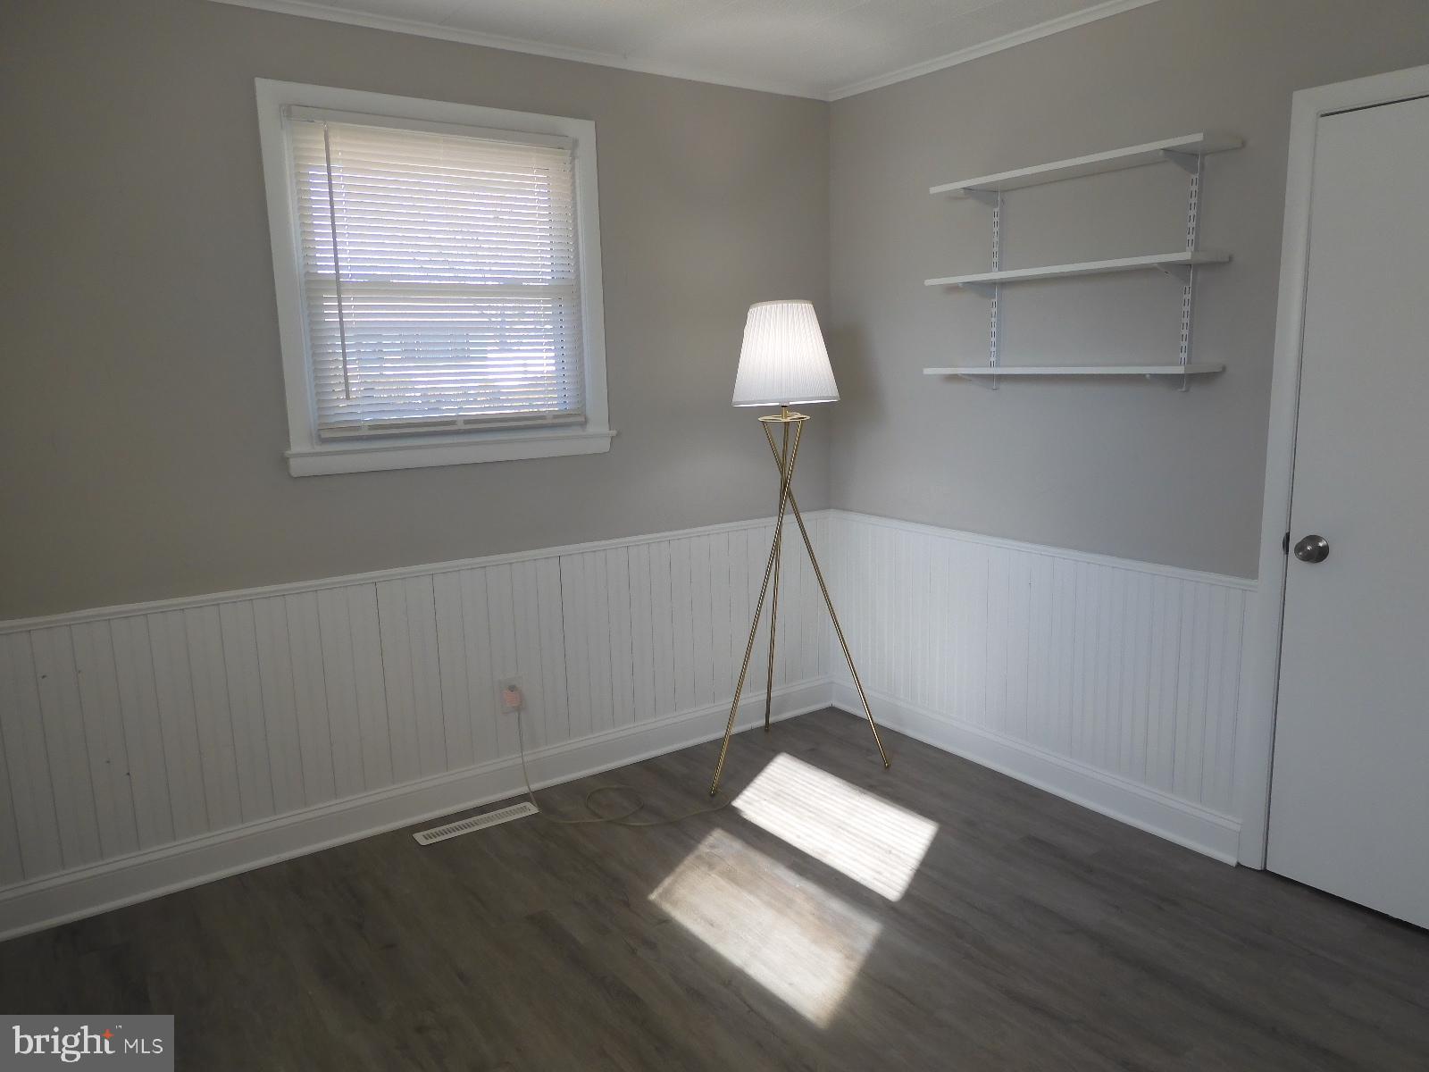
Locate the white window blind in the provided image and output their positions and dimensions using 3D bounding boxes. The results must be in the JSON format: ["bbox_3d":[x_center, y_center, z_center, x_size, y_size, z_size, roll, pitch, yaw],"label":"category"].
[{"bbox_3d":[-0.819,-0.790,3.084,0.887,0.934,0.043,-8,12,-34],"label":"white window blind"}]

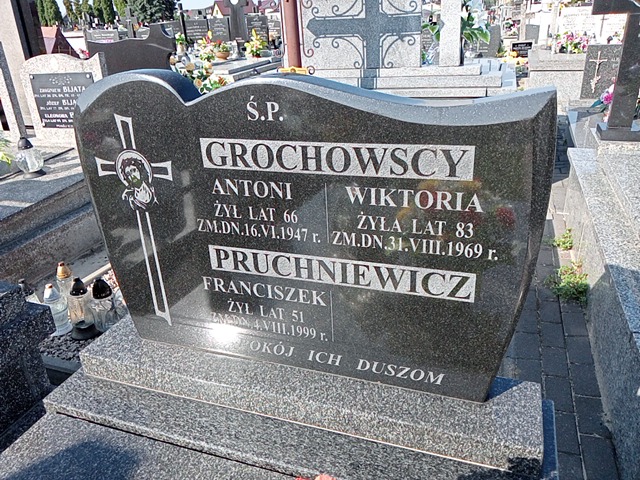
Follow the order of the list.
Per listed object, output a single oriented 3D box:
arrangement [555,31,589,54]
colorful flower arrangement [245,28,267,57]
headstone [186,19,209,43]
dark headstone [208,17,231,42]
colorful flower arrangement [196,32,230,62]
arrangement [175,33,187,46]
[{"bbox_3d":[3.692,-2.899,7.600,0.480,0.340,0.300,4,23,15],"label":"arrangement"},{"bbox_3d":[-1.184,-3.615,9.500,0.400,0.500,0.360,4,23,15],"label":"colorful flower arrangement"},{"bbox_3d":[-3.404,-5.773,14.300,0.660,0.640,0.120,4,23,15],"label":"headstone"},{"bbox_3d":[-2.718,-5.672,14.000,0.600,0.640,0.120,4,23,15],"label":"dark headstone"},{"bbox_3d":[-1.954,-3.551,9.500,0.600,0.480,0.420,4,23,15],"label":"colorful flower arrangement"},{"bbox_3d":[-2.506,-3.602,9.300,0.210,0.240,0.190,4,23,15],"label":"arrangement"}]

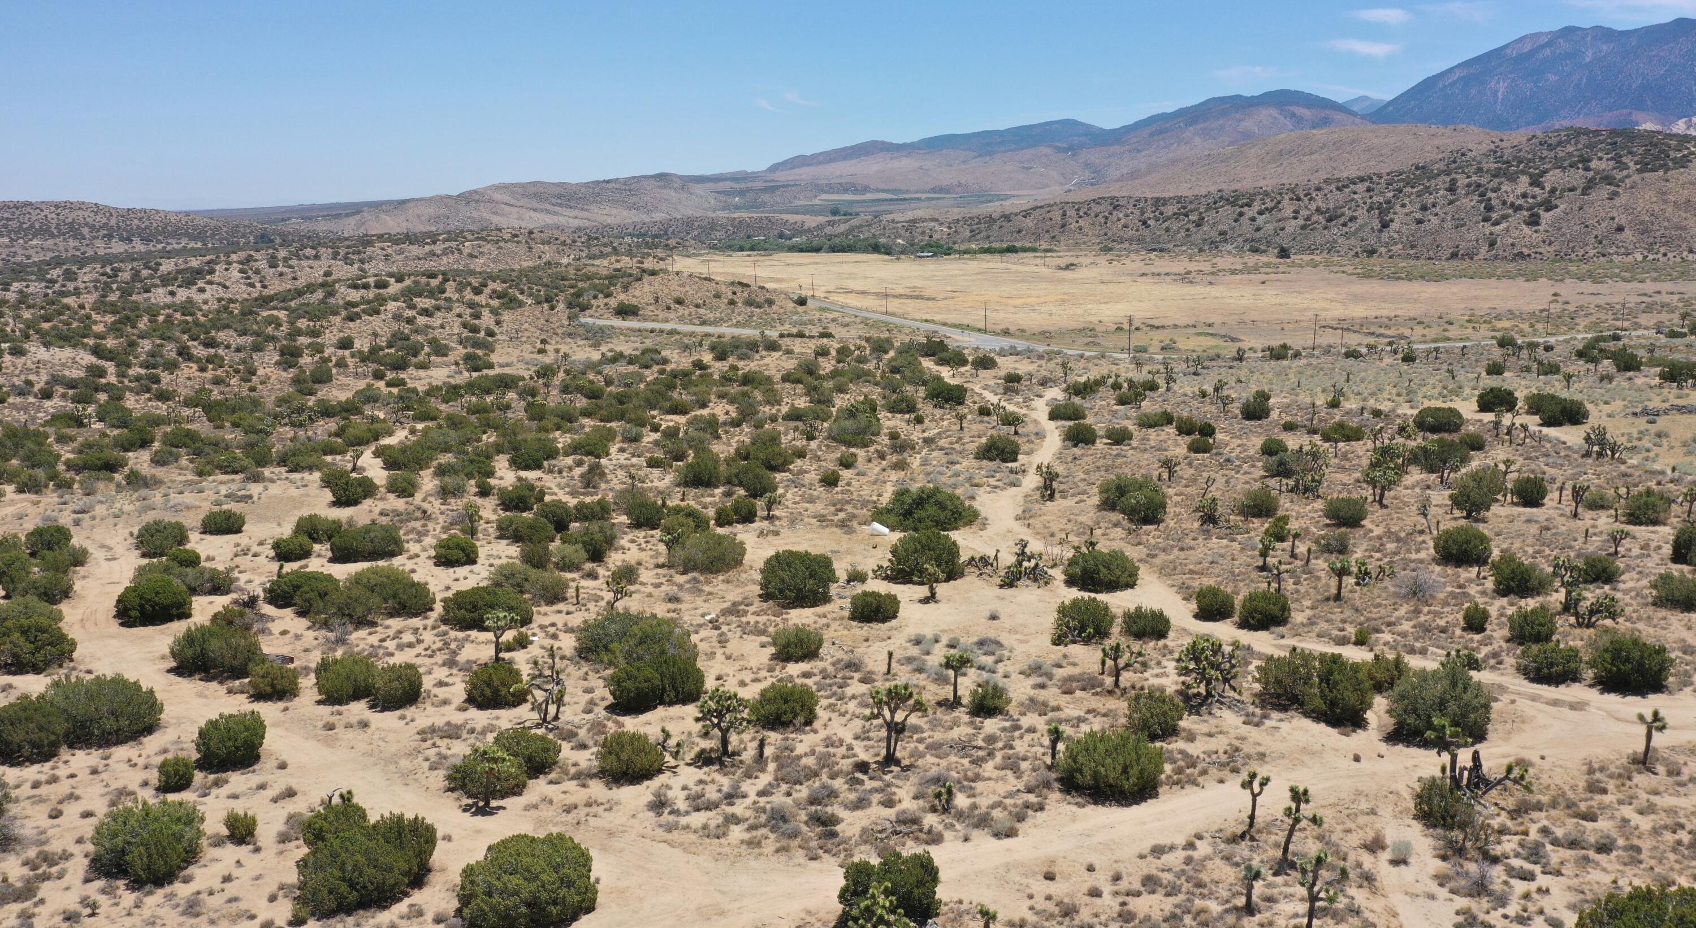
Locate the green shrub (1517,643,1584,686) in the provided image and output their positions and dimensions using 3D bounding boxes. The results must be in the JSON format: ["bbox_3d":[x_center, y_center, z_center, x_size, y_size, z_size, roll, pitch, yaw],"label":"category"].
[{"bbox_3d":[39.710,11.280,74.590,3.370,2.410,3.040,6,13,29],"label":"green shrub"}]

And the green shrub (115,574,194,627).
[{"bbox_3d":[-51.734,10.208,98.353,5.141,3.437,4.884,-6,13,-28],"label":"green shrub"}]

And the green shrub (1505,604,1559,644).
[{"bbox_3d":[48.701,11.340,93.713,3.157,2.713,2.999,6,13,28],"label":"green shrub"}]

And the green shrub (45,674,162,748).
[{"bbox_3d":[-37.770,12.342,66.838,5.310,2.830,4.250,-7,13,-30],"label":"green shrub"}]

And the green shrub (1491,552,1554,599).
[{"bbox_3d":[46.720,7.572,91.371,3.830,2.660,3.440,6,13,27],"label":"green shrub"}]

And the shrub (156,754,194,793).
[{"bbox_3d":[-34.613,15.981,67.976,1.744,1.924,1.657,-6,13,-28],"label":"shrub"}]

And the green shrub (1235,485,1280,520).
[{"bbox_3d":[41.804,3.842,134.499,4.363,3.106,3.927,3,12,17],"label":"green shrub"}]

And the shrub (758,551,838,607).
[{"bbox_3d":[-3.379,7.608,89.724,5.220,3.230,4.960,0,11,-2],"label":"shrub"}]

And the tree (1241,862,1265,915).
[{"bbox_3d":[16.912,17.785,55.180,0.948,2.227,0.900,3,12,18],"label":"tree"}]

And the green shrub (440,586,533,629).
[{"bbox_3d":[-23.270,9.117,85.070,5.770,2.070,4.330,-3,12,-16],"label":"green shrub"}]

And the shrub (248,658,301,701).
[{"bbox_3d":[-35.843,13.431,82.432,2.950,2.255,2.802,-5,13,-24],"label":"shrub"}]

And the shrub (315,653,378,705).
[{"bbox_3d":[-27.670,11.880,72.970,3.290,2.930,2.960,-5,12,-21],"label":"shrub"}]

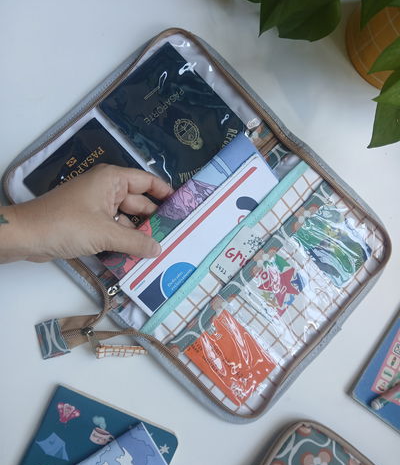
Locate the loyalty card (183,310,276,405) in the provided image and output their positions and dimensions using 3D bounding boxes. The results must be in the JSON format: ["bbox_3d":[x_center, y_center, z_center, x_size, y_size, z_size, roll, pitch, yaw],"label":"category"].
[{"bbox_3d":[0.027,0.118,0.385,0.054,0.001,0.086,-44,96,-7],"label":"loyalty card"}]

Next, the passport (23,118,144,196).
[{"bbox_3d":[-0.084,-0.031,0.370,0.088,0.004,0.125,-45,96,-7],"label":"passport"}]

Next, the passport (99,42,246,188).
[{"bbox_3d":[-0.019,-0.103,0.382,0.088,0.005,0.125,-44,96,-7],"label":"passport"}]

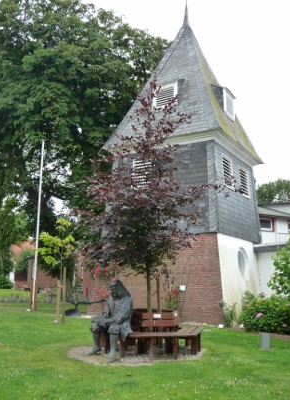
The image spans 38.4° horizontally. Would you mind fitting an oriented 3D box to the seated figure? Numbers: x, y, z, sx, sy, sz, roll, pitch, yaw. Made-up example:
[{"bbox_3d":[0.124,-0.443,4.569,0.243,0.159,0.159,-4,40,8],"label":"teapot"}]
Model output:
[{"bbox_3d":[-0.628,2.285,8.055,0.760,1.410,0.970,-8,-14,43],"label":"seated figure"}]

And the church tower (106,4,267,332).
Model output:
[{"bbox_3d":[1.742,-2.268,17.735,5.464,13.812,5.464,-5,-12,32],"label":"church tower"}]

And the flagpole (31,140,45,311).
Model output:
[{"bbox_3d":[-4.470,0.917,17.498,0.090,7.200,0.090,1,-10,0],"label":"flagpole"}]

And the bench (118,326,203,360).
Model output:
[{"bbox_3d":[0.133,2.728,8.640,2.320,0.770,2.030,4,-10,-15],"label":"bench"}]

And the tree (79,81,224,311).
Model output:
[{"bbox_3d":[0.076,0.200,9.082,3.100,5.900,3.000,1,-10,0],"label":"tree"}]

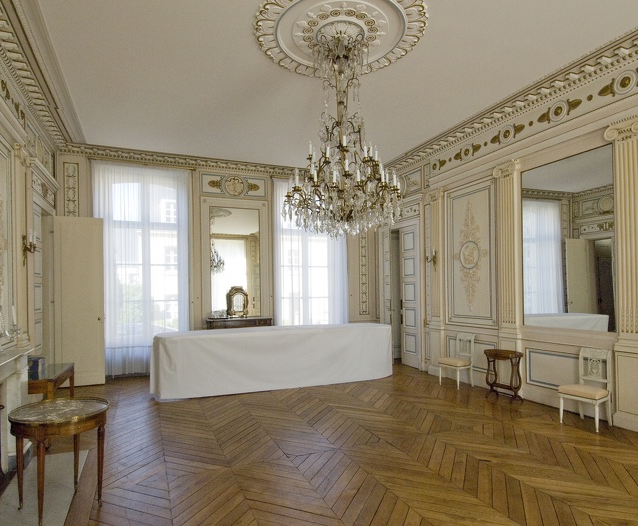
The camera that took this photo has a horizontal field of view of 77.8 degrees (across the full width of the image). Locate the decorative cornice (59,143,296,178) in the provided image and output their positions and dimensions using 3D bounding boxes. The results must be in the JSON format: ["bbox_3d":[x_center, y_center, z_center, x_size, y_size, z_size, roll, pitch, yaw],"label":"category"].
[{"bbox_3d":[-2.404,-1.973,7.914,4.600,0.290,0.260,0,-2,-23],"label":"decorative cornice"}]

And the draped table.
[{"bbox_3d":[-0.683,1.624,6.941,4.120,0.920,0.850,0,-2,-21],"label":"draped table"}]

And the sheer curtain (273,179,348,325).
[{"bbox_3d":[-0.107,0.198,8.899,1.820,4.030,0.160,0,-2,-23],"label":"sheer curtain"}]

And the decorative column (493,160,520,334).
[{"bbox_3d":[2.788,-0.189,5.894,0.130,2.540,0.400,0,-2,-25],"label":"decorative column"}]

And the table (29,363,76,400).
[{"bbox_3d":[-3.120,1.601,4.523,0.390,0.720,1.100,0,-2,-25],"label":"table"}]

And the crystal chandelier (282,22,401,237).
[{"bbox_3d":[0.243,-1.392,4.139,1.250,2.200,1.250,0,-3,0],"label":"crystal chandelier"}]

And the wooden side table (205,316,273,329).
[{"bbox_3d":[-1.623,1.691,8.127,1.360,1.000,0.450,0,-2,-23],"label":"wooden side table"}]

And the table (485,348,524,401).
[{"bbox_3d":[2.655,1.612,5.666,0.310,0.680,0.500,0,-2,-25],"label":"table"}]

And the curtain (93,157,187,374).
[{"bbox_3d":[-3.350,0.154,7.598,1.760,4.030,0.160,0,-2,-23],"label":"curtain"}]

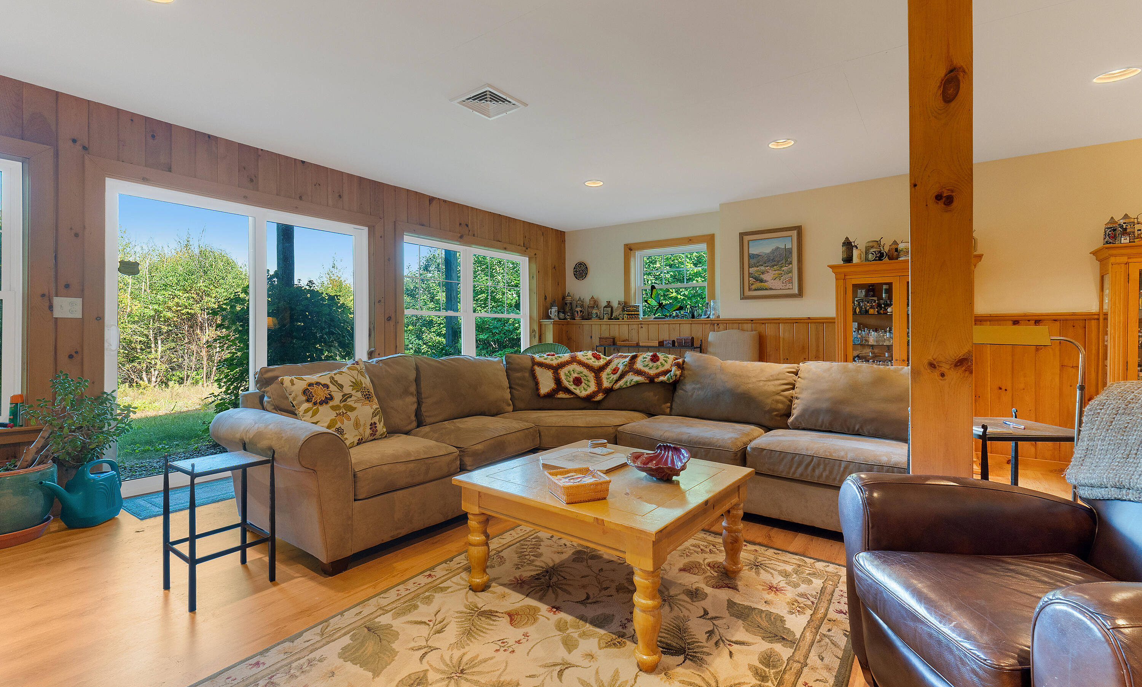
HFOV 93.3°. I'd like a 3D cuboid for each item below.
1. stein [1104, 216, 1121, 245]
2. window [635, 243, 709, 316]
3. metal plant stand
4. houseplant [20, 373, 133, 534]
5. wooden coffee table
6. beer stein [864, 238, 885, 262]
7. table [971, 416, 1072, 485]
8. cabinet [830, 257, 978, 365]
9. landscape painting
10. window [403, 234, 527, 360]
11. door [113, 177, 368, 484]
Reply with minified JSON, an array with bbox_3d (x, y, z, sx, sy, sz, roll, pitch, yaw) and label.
[{"bbox_3d":[3.798,-0.772,3.785,0.105,0.210,0.100,0,1,35],"label":"stein"},{"bbox_3d":[1.246,-0.724,6.657,1.000,0.950,0.100,0,1,35],"label":"window"},{"bbox_3d":[-1.437,0.716,2.205,0.290,0.540,0.300,0,1,35],"label":"metal plant stand"},{"bbox_3d":[-2.719,0.577,2.980,0.450,0.800,0.500,0,1,35],"label":"houseplant"},{"bbox_3d":[0.152,0.760,2.227,0.910,0.445,0.910,1,1,38],"label":"wooden coffee table"},{"bbox_3d":[2.624,-0.788,4.665,0.150,0.220,0.130,0,1,35],"label":"beer stein"},{"bbox_3d":[2.185,0.676,2.724,0.560,0.590,0.540,0,1,0],"label":"table"},{"bbox_3d":[2.817,0.133,4.601,1.080,1.620,0.410,0,1,35],"label":"cabinet"},{"bbox_3d":[2.005,-0.803,5.454,0.615,0.710,0.040,0,1,35],"label":"landscape painting"},{"bbox_3d":[-1.108,-0.321,6.098,0.100,1.490,2.000,0,1,35],"label":"window"},{"bbox_3d":[-2.374,-0.035,4.118,0.120,1.990,1.840,0,1,35],"label":"door"}]

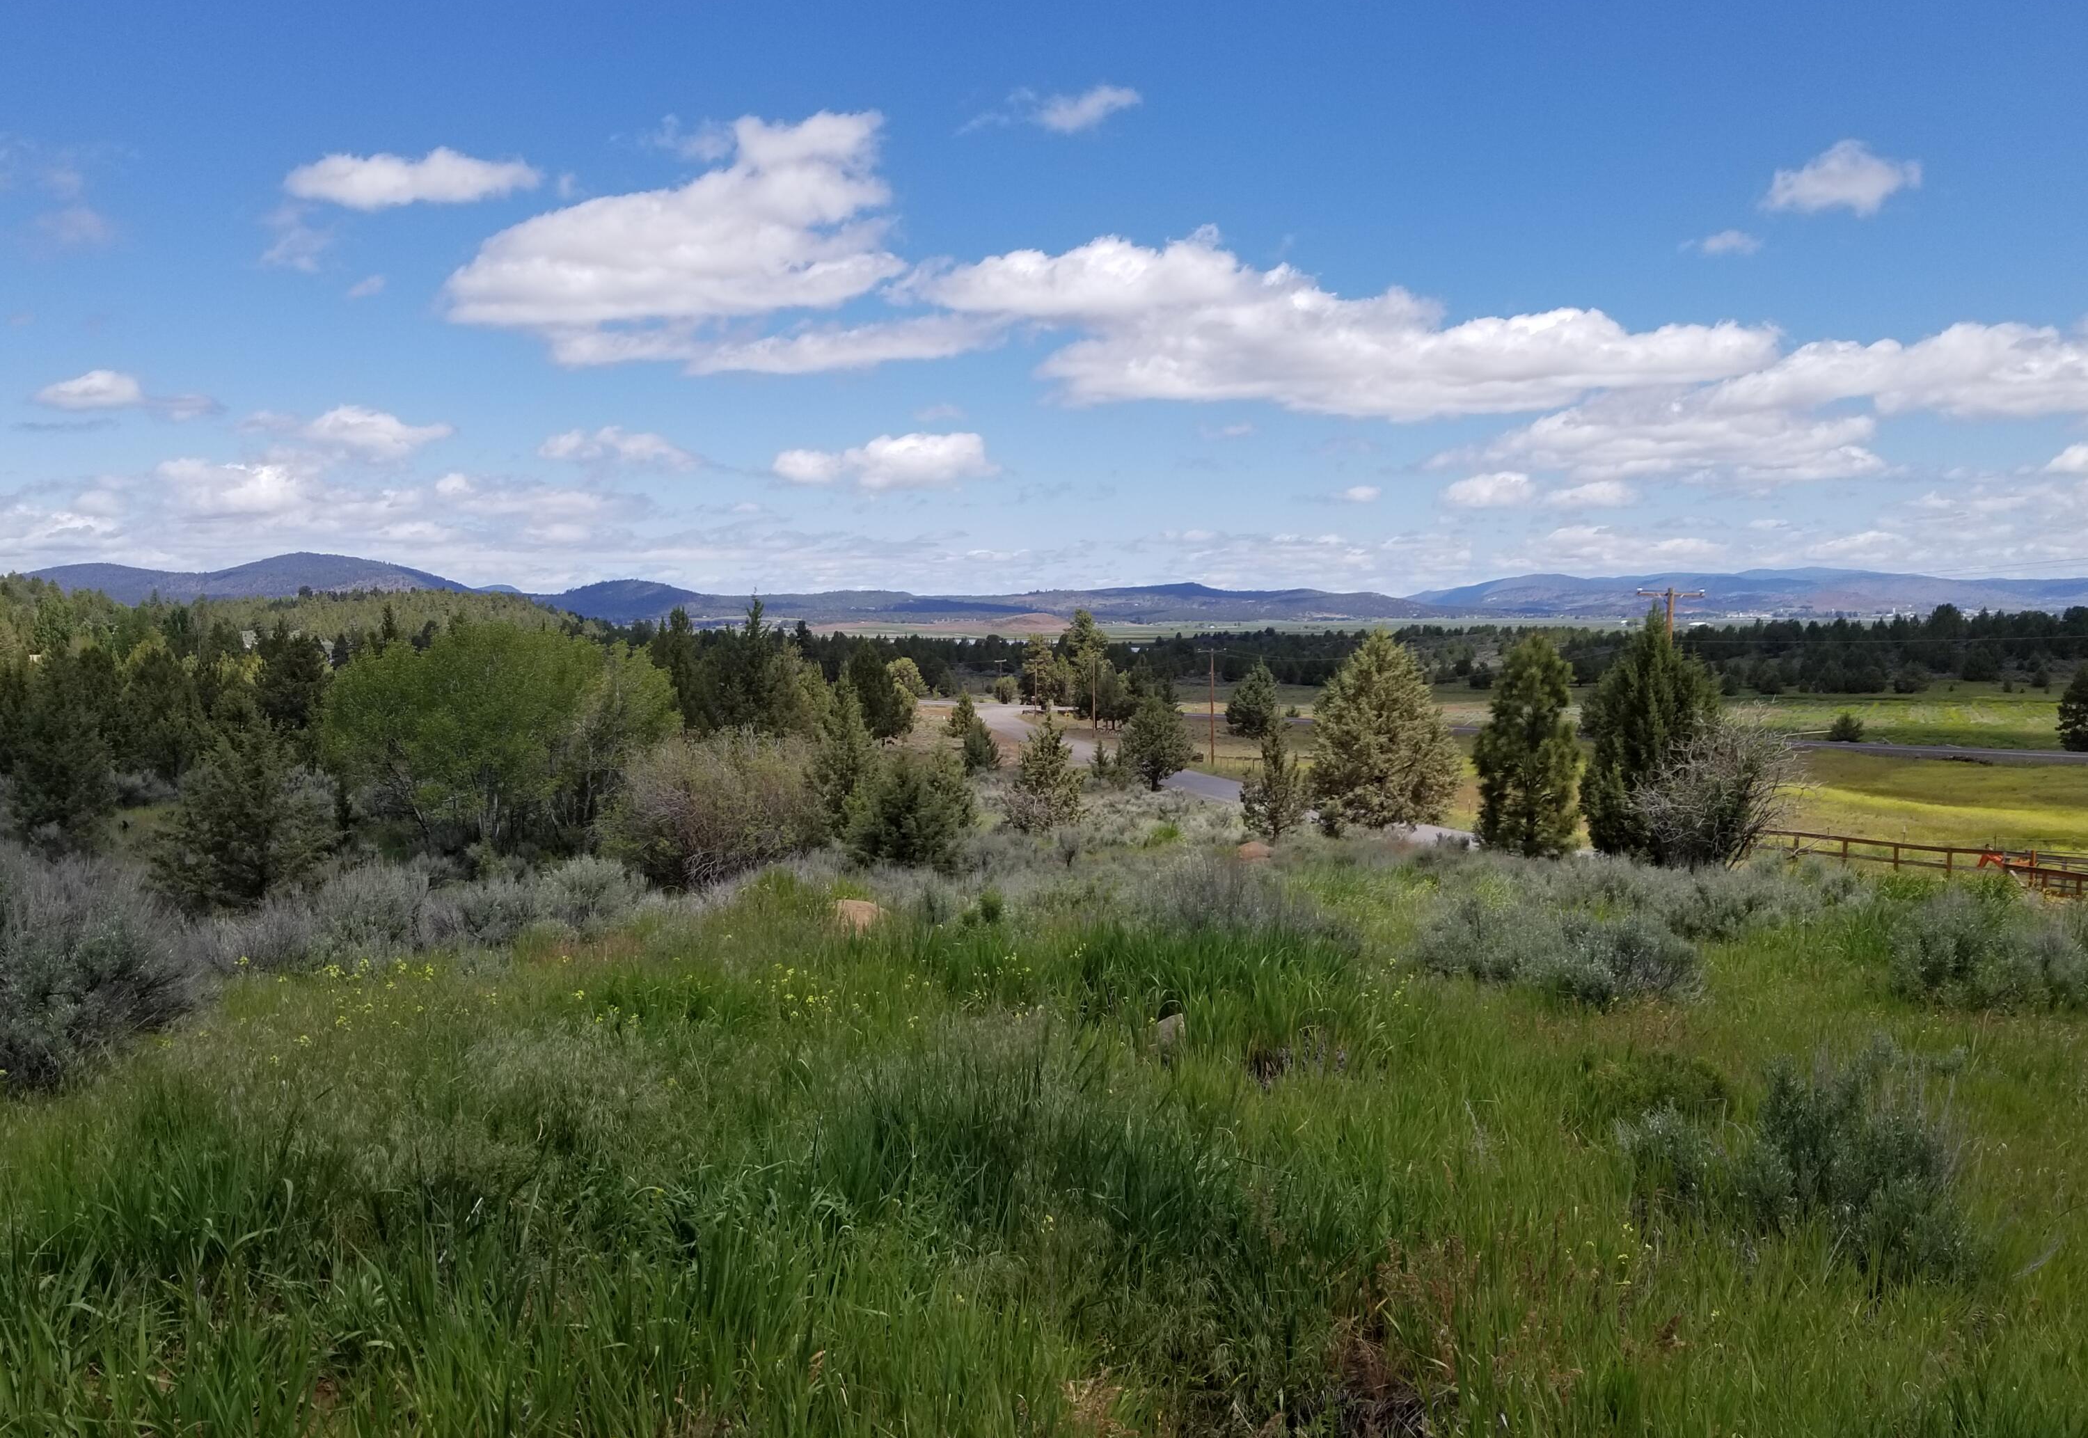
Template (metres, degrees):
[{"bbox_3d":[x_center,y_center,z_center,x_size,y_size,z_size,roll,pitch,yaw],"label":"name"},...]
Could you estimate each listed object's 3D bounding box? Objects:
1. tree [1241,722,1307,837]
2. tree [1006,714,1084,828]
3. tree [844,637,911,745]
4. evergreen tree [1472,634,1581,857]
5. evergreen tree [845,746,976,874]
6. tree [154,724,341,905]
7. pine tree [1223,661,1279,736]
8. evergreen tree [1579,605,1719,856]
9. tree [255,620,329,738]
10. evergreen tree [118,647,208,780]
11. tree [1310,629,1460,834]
[{"bbox_3d":[6.476,1.762,44.000,1.860,3.300,1.860,0,4,0],"label":"tree"},{"bbox_3d":[0.000,1.555,46.000,2.270,3.540,2.270,0,4,0],"label":"tree"},{"bbox_3d":[-13.262,-2.080,125.000,5.170,8.450,5.170,0,4,0],"label":"tree"},{"bbox_3d":[16.010,0.919,52.000,3.520,7.520,3.520,0,4,0],"label":"evergreen tree"},{"bbox_3d":[-2.763,1.881,32.000,2.620,2.530,2.620,0,4,0],"label":"evergreen tree"},{"bbox_3d":[-13.265,1.596,26.000,2.940,3.160,2.940,0,4,0],"label":"tree"},{"bbox_3d":[20.556,-2.015,155.000,5.320,7.740,5.320,0,4,0],"label":"pine tree"},{"bbox_3d":[18.934,0.484,49.000,4.250,7.950,4.250,0,4,0],"label":"evergreen tree"},{"bbox_3d":[-45.553,-2.372,95.000,4.310,7.210,4.310,0,4,0],"label":"tree"},{"bbox_3d":[-34.824,-0.161,62.000,3.320,5.550,3.320,0,4,0],"label":"evergreen tree"},{"bbox_3d":[12.174,0.437,56.000,5.250,7.340,5.250,0,4,0],"label":"tree"}]

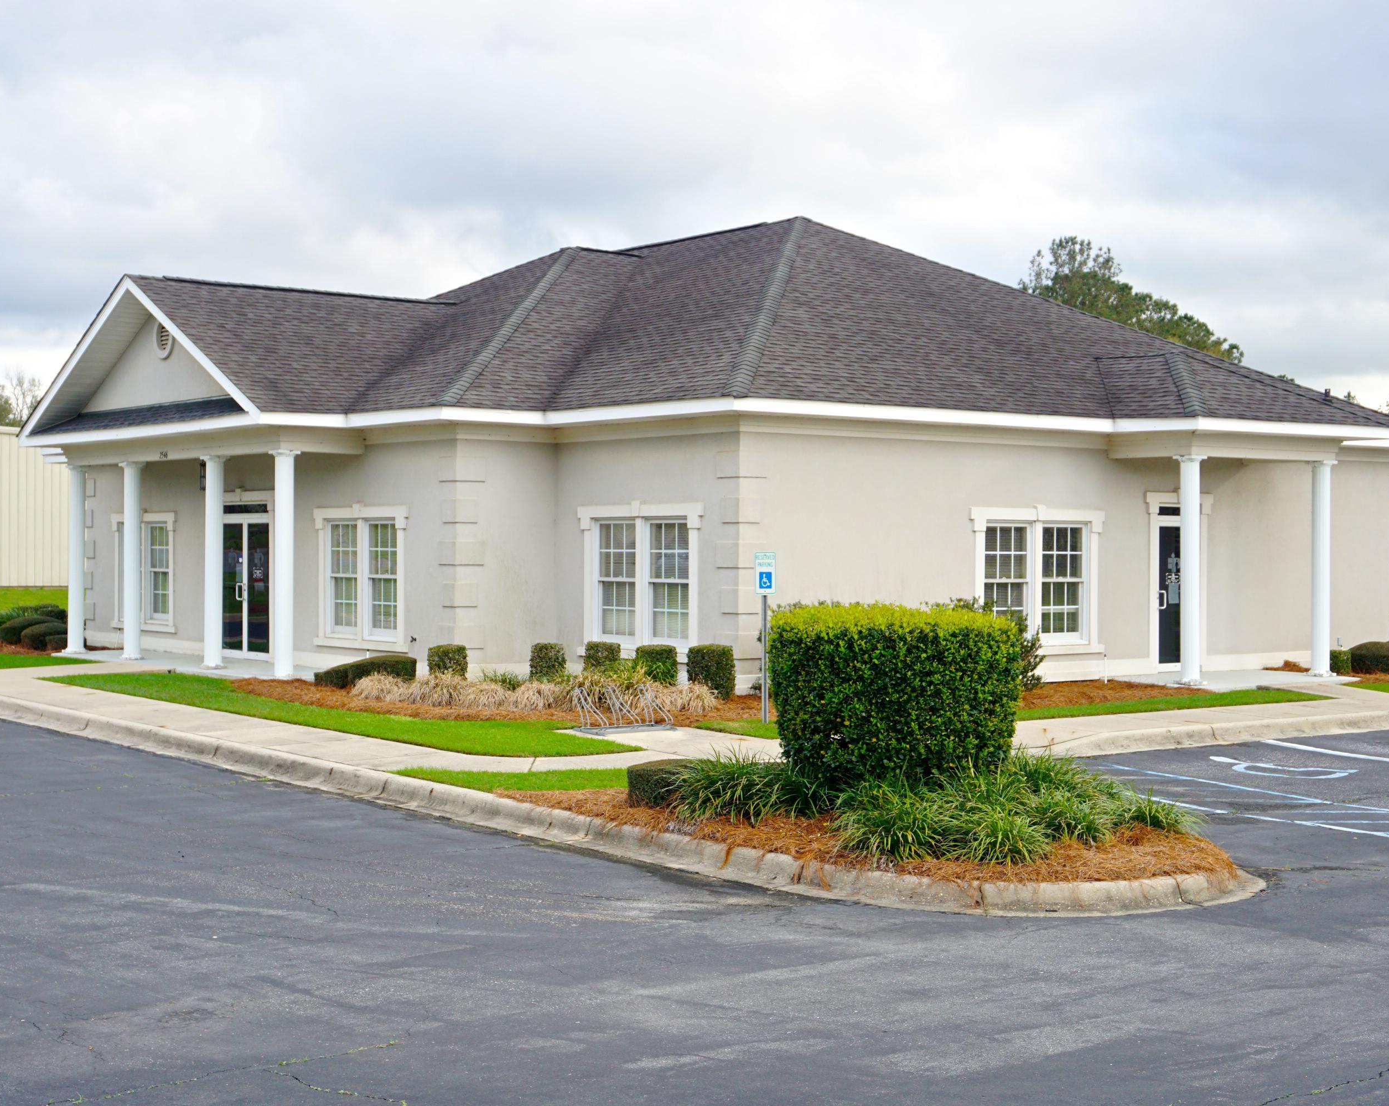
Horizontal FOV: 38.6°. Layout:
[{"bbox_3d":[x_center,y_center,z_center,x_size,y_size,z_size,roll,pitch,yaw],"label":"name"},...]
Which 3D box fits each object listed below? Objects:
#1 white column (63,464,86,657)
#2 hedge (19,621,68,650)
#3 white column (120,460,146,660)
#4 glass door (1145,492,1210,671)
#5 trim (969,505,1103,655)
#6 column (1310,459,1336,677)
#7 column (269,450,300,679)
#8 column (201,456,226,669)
[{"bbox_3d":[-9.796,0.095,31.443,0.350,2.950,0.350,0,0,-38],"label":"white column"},{"bbox_3d":[-10.727,1.374,32.800,0.780,0.460,0.850,0,0,-38],"label":"hedge"},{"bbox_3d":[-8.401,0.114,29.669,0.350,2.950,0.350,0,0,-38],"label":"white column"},{"bbox_3d":[6.909,0.422,28.254,1.380,2.520,0.130,0,0,-38],"label":"glass door"},{"bbox_3d":[4.621,0.391,26.479,2.676,2.000,0.161,0,0,-39],"label":"trim"},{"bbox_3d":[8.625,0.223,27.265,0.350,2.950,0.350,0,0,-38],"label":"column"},{"bbox_3d":[-5.482,0.149,26.548,0.352,3.045,0.352,0,0,0],"label":"column"},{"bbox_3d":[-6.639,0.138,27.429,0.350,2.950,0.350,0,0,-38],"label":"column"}]

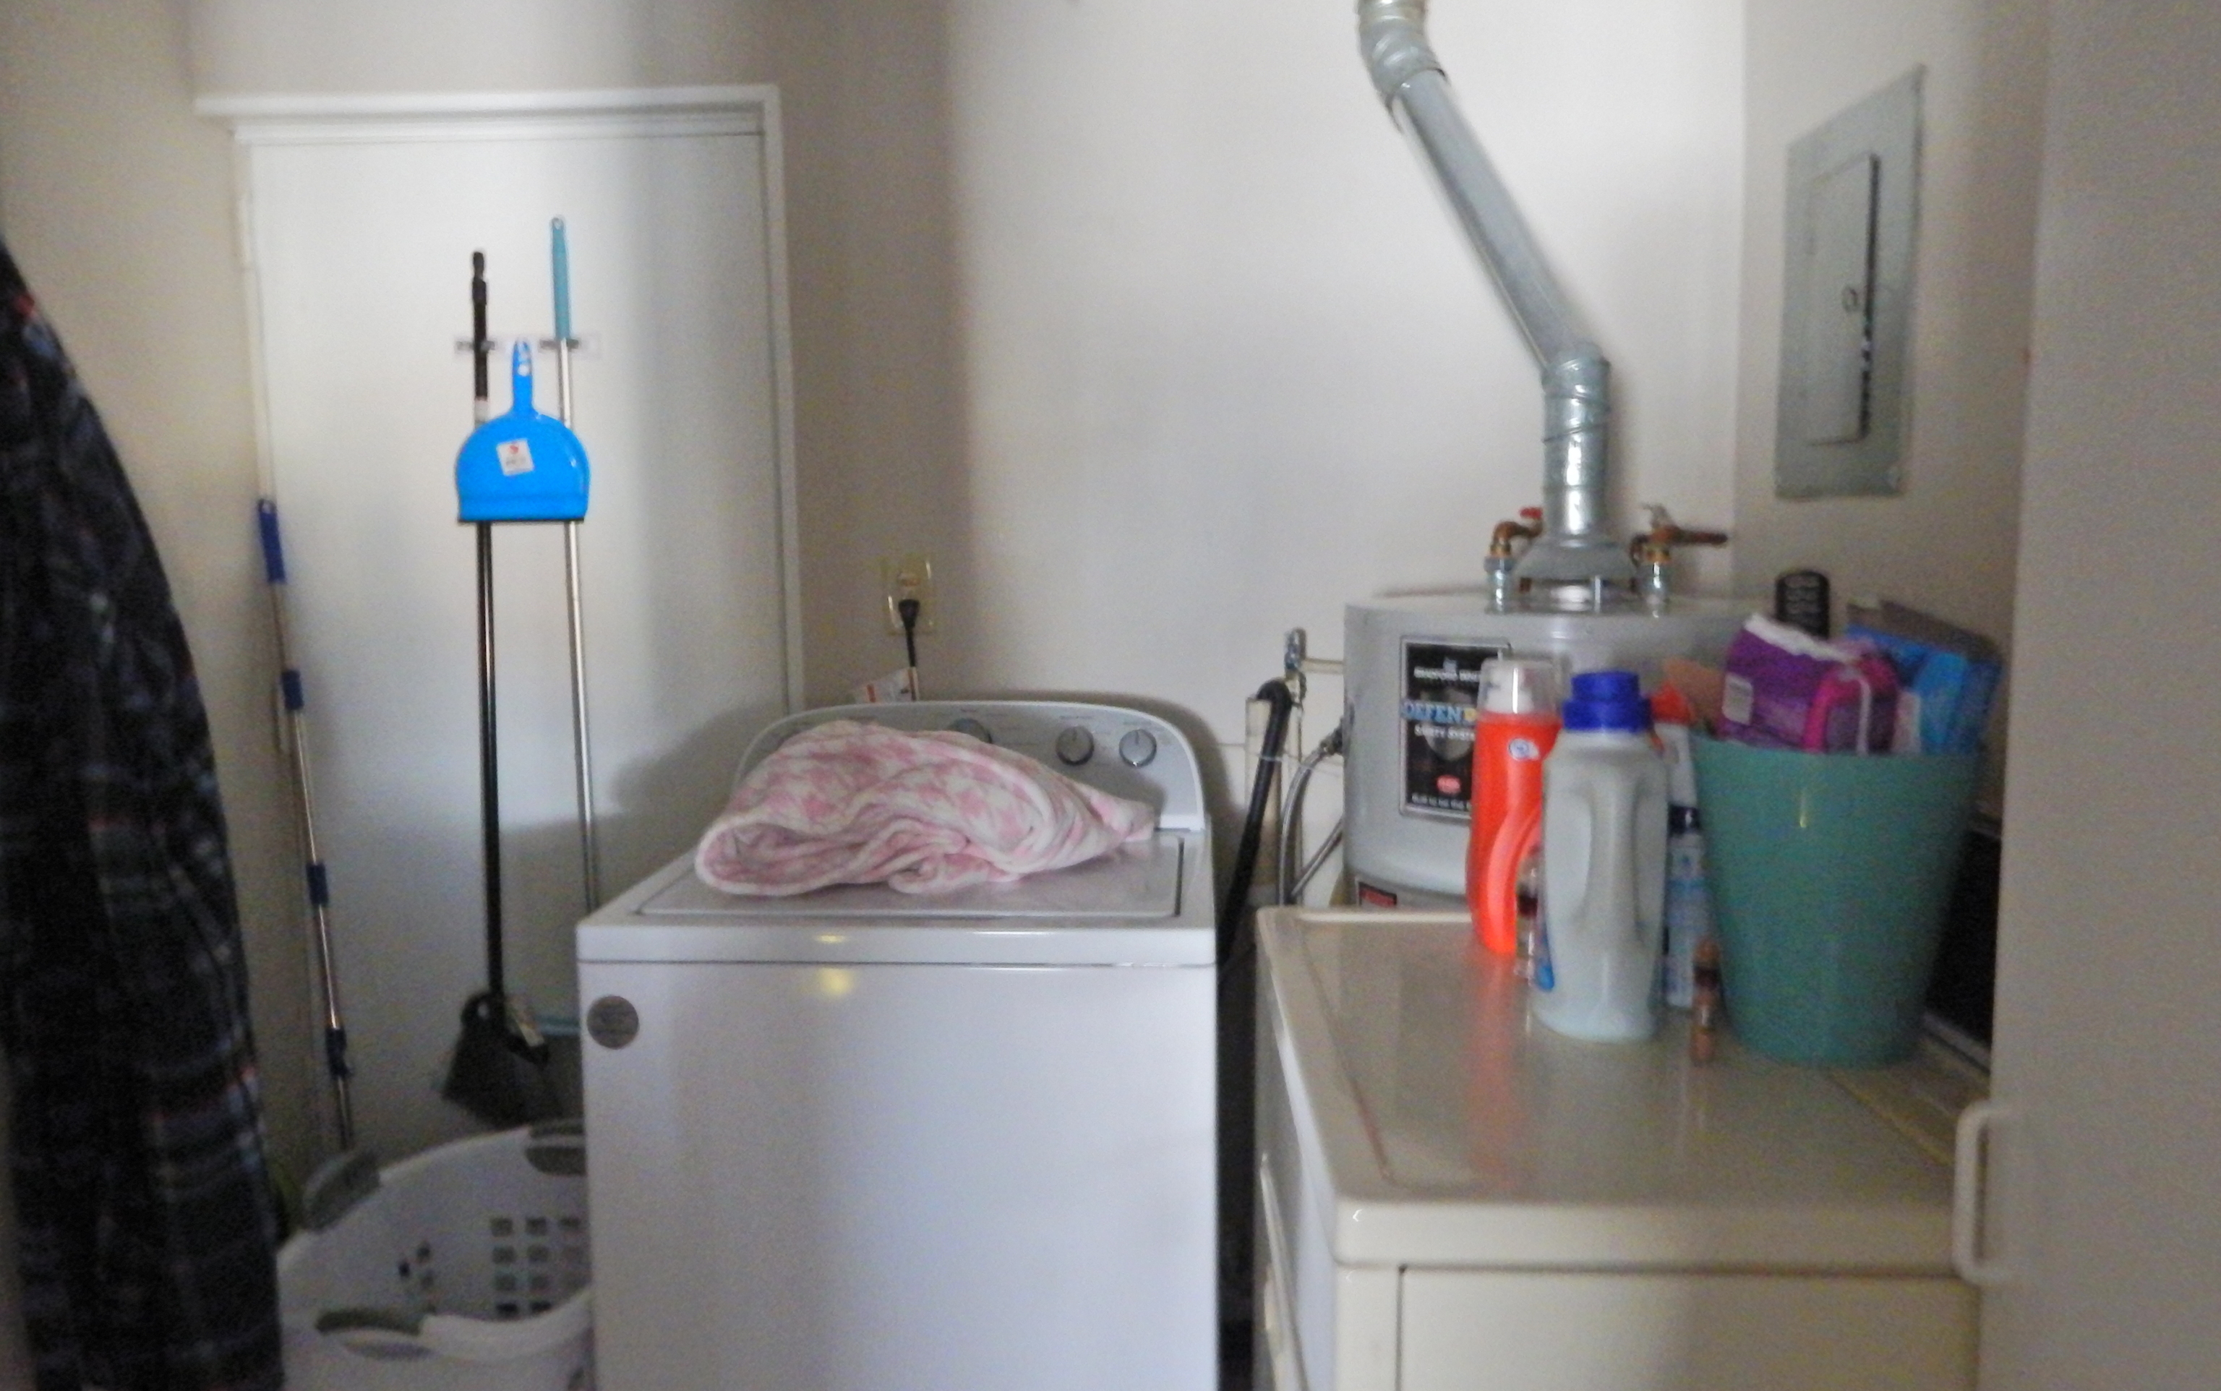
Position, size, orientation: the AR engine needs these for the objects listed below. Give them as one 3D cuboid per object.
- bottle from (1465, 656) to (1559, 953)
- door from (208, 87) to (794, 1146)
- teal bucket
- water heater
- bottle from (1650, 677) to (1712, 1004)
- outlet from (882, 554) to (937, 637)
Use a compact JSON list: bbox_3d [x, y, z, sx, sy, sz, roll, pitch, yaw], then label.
[{"bbox_3d":[0.408,0.111,1.420,0.105,0.290,0.080,2,7,21],"label":"bottle"},{"bbox_3d":[-0.991,0.046,2.422,0.926,2.058,0.070,-1,6,1],"label":"door"},{"bbox_3d":[0.590,0.158,1.160,0.211,0.250,0.211,3,7,27],"label":"teal bucket"},{"bbox_3d":[0.645,0.487,2.009,0.624,1.235,0.624,-7,9,-43],"label":"water heater"},{"bbox_3d":[0.505,0.131,1.260,0.082,0.283,0.060,-4,7,-25],"label":"bottle"},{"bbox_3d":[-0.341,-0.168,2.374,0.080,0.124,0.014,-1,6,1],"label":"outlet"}]

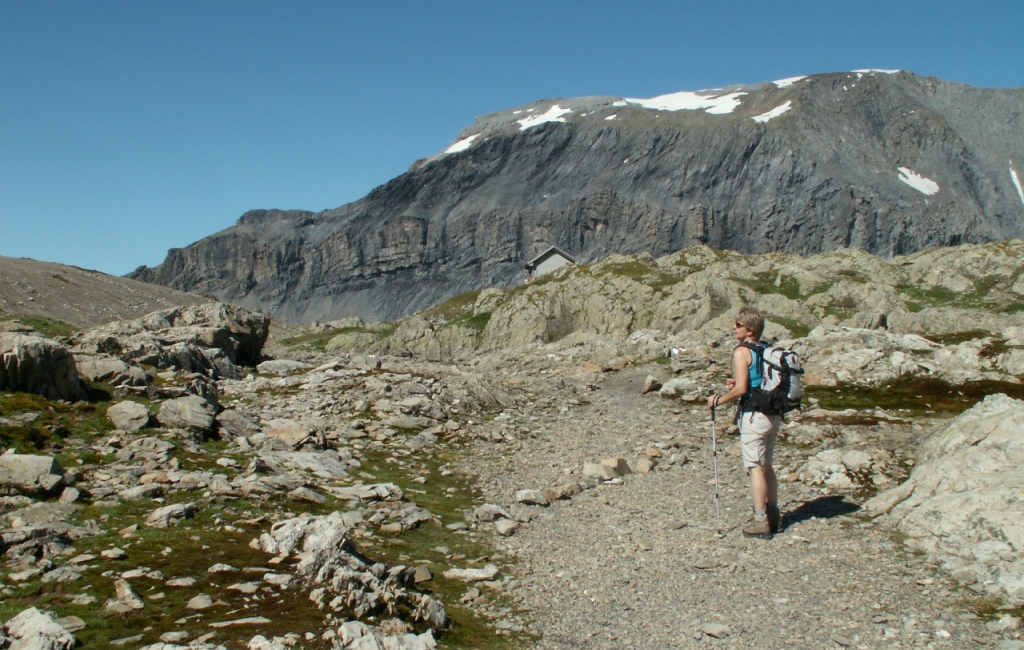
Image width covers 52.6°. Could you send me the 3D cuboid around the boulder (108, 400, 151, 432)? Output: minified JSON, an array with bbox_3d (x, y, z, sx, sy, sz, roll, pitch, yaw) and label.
[{"bbox_3d":[-4.920,1.162,13.300,0.560,0.410,0.460,0,0,-19],"label":"boulder"}]

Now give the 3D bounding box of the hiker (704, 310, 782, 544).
[{"bbox_3d":[1.707,0.701,7.600,0.480,1.690,0.520,0,0,-45],"label":"hiker"}]

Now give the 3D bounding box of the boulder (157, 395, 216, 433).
[{"bbox_3d":[-4.181,1.143,13.300,0.760,0.480,0.580,0,0,-19],"label":"boulder"}]

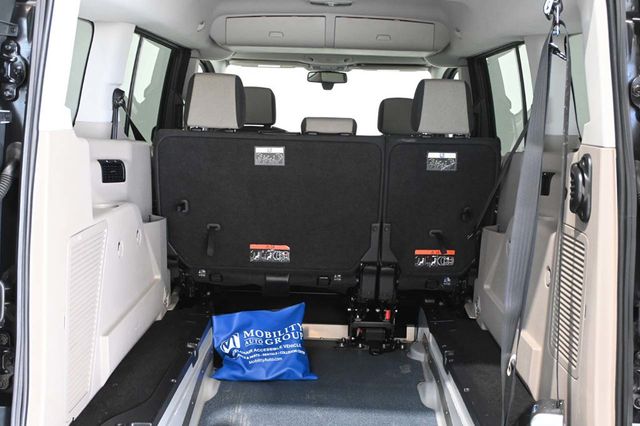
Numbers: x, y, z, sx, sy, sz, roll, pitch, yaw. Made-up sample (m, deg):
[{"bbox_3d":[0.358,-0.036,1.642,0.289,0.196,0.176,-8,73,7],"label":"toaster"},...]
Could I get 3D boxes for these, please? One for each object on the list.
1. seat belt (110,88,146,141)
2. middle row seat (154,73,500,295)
[{"bbox_3d":[-0.633,-0.327,2.300,0.074,0.163,0.150,2,9,1],"label":"seat belt"},{"bbox_3d":[0.020,-0.152,2.949,1.280,0.807,0.660,2,9,1],"label":"middle row seat"}]

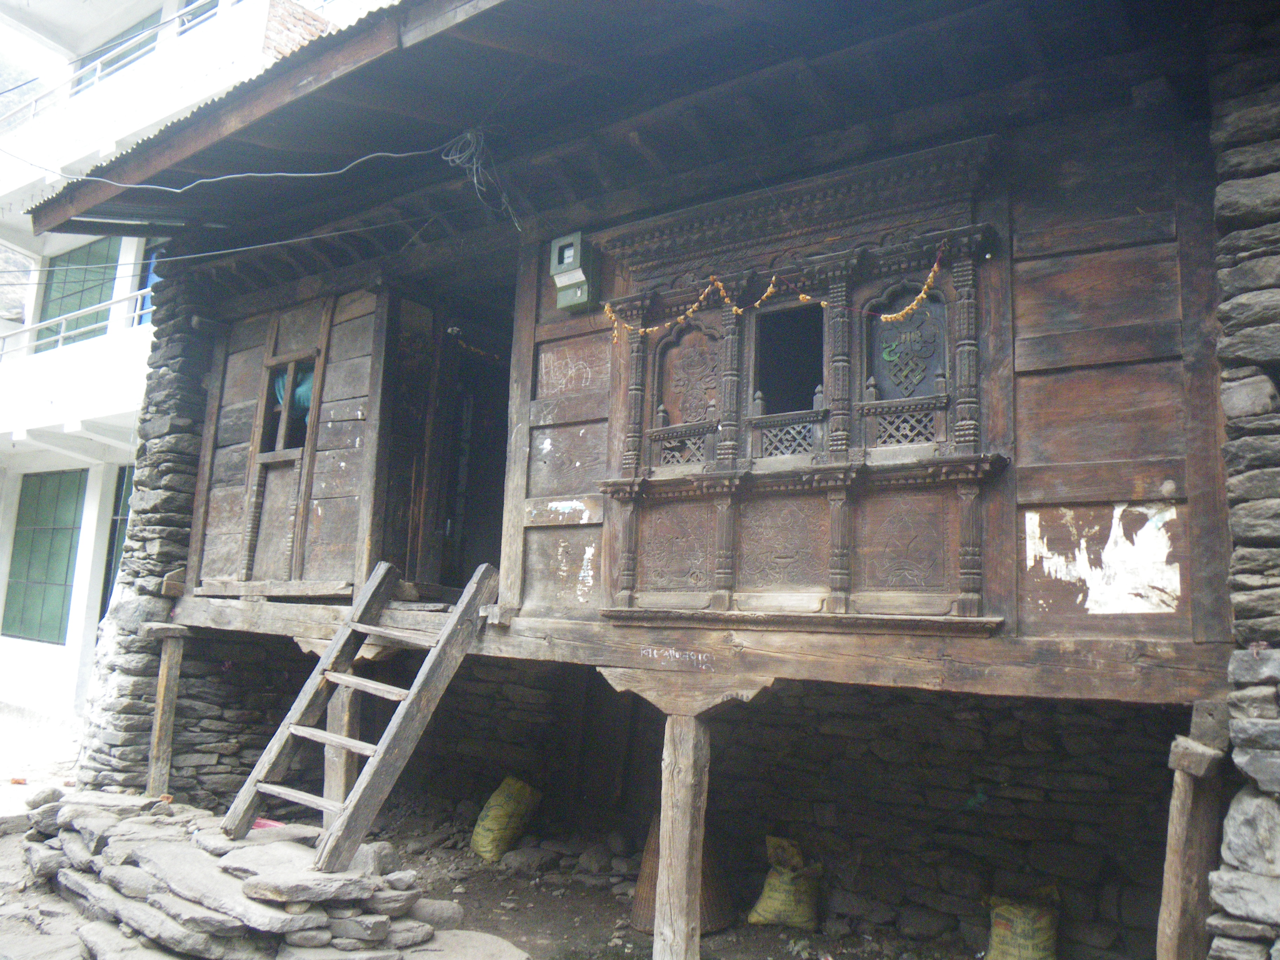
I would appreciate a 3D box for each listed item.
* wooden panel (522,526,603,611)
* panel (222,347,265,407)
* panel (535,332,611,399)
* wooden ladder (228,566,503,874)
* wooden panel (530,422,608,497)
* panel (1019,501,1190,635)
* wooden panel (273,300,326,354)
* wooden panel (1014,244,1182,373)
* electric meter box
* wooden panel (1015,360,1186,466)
[{"bbox_3d":[-0.350,0.414,4.824,0.489,0.402,0.045,-4,-10,36],"label":"wooden panel"},{"bbox_3d":[-2.515,-0.654,6.627,0.420,0.352,0.045,-4,-10,36],"label":"panel"},{"bbox_3d":[-0.316,-0.534,4.958,0.453,0.303,0.045,-4,-10,36],"label":"panel"},{"bbox_3d":[-1.310,1.066,4.948,0.620,1.558,0.150,7,-36,27],"label":"wooden ladder"},{"bbox_3d":[-0.332,-0.094,4.896,0.471,0.354,0.045,-4,-10,36],"label":"wooden panel"},{"bbox_3d":[1.532,0.295,3.433,0.533,0.449,0.045,-4,-10,36],"label":"panel"},{"bbox_3d":[-2.070,-0.921,6.339,0.474,0.299,0.045,-4,-10,36],"label":"wooden panel"},{"bbox_3d":[1.567,-0.588,3.557,0.533,0.402,0.045,-4,-10,36],"label":"wooden panel"},{"bbox_3d":[-0.307,-0.985,4.920,0.187,0.320,0.128,-4,-10,36],"label":"electric meter box"},{"bbox_3d":[1.553,-0.221,3.505,0.533,0.339,0.045,-4,-10,36],"label":"wooden panel"}]

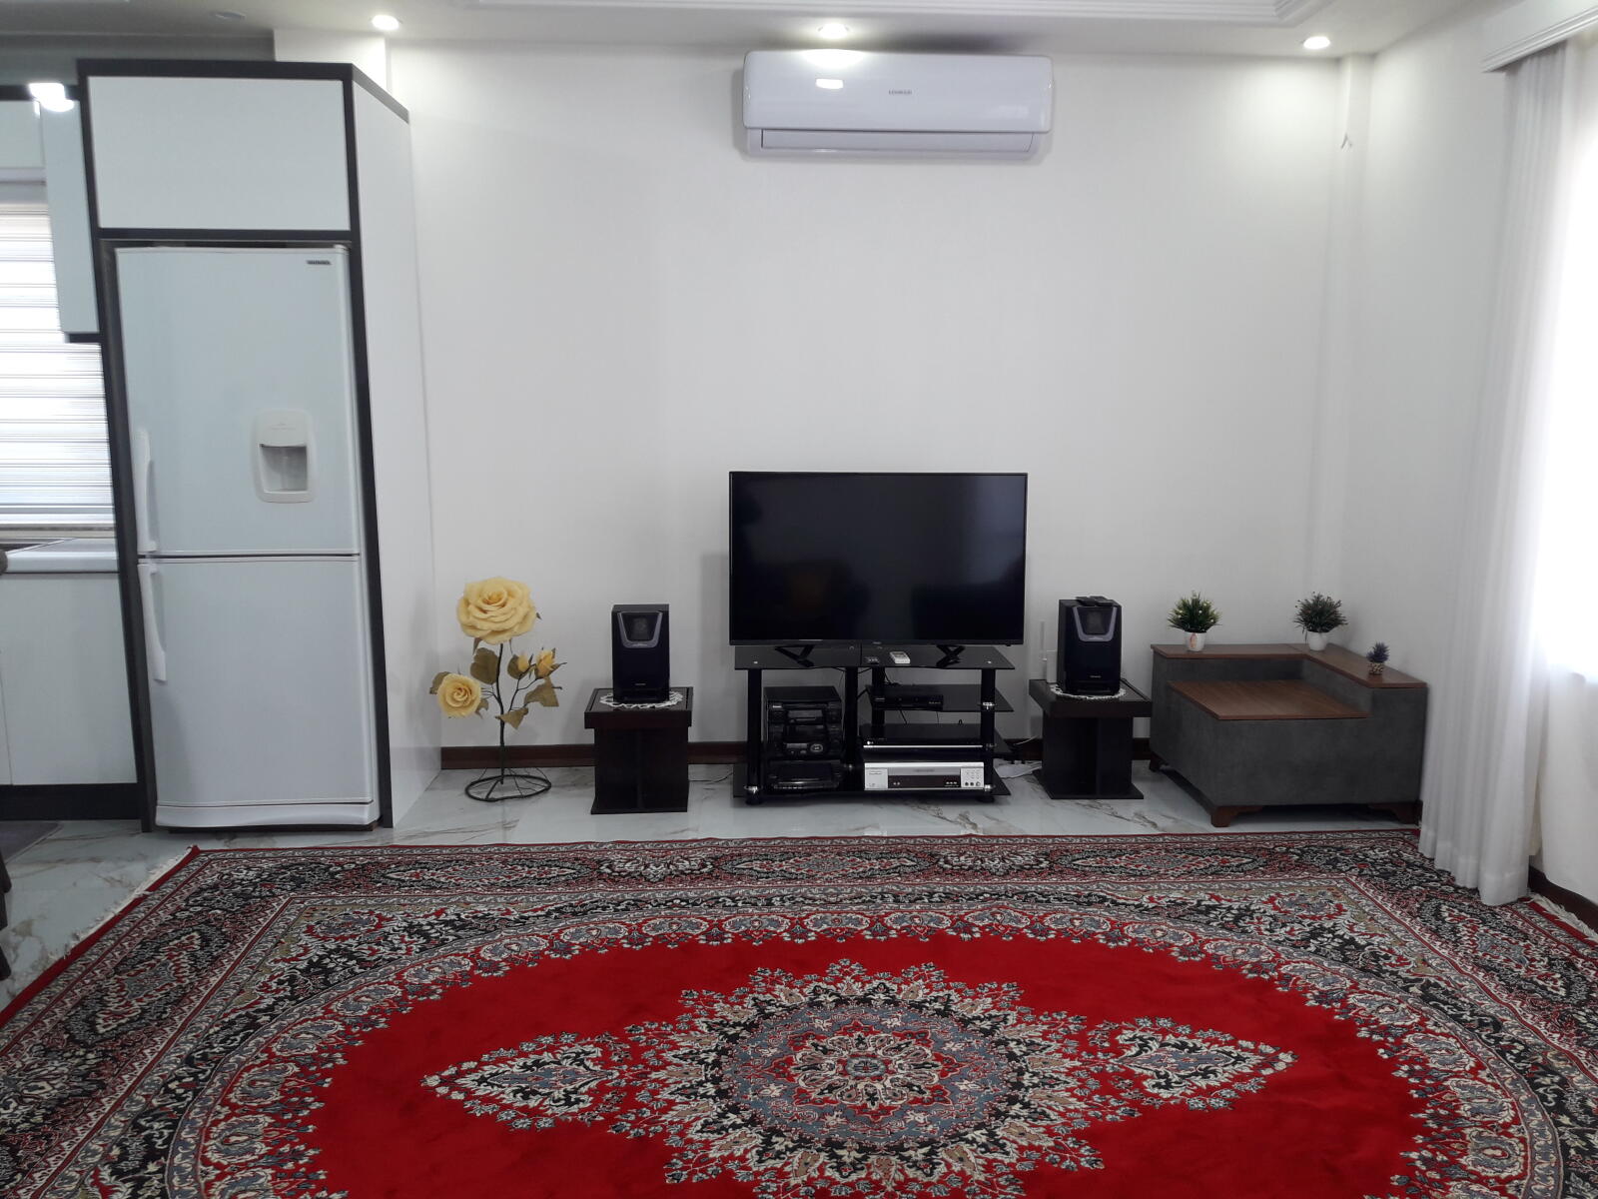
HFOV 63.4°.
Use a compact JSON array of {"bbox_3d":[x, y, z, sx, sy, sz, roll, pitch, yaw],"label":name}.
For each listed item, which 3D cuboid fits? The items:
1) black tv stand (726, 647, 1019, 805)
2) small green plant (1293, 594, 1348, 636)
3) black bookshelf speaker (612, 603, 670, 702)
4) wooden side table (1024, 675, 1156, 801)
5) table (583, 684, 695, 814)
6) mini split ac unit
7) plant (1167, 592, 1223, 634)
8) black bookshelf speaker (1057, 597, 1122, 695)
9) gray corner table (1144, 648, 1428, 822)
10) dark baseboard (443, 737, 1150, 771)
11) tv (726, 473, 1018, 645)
[{"bbox_3d":[0.253,0.449,4.633,0.960,0.505,0.395,0,9,-3],"label":"black tv stand"},{"bbox_3d":[1.980,0.052,4.906,0.200,0.157,0.185,-1,9,-3],"label":"small green plant"},{"bbox_3d":[-0.559,0.192,4.622,0.202,0.328,0.165,-1,9,-3],"label":"black bookshelf speaker"},{"bbox_3d":[1.051,0.506,4.728,0.360,0.362,0.360,0,9,-1],"label":"wooden side table"},{"bbox_3d":[-0.555,0.530,4.571,0.360,0.363,0.355,-1,9,-4],"label":"table"},{"bbox_3d":[0.346,-1.756,4.632,1.087,0.320,0.225,-1,9,-3],"label":"mini split ac unit"},{"bbox_3d":[1.500,0.053,4.901,0.200,0.158,0.190,-1,9,-3],"label":"plant"},{"bbox_3d":[1.047,0.170,4.681,0.195,0.316,0.180,0,9,0],"label":"black bookshelf speaker"},{"bbox_3d":[1.713,0.462,4.616,0.705,0.485,0.690,0,9,-3],"label":"gray corner table"},{"bbox_3d":[0.129,0.603,5.114,3.030,0.088,0.020,-1,9,-3],"label":"dark baseboard"},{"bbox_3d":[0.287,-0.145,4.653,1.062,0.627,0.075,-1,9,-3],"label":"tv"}]

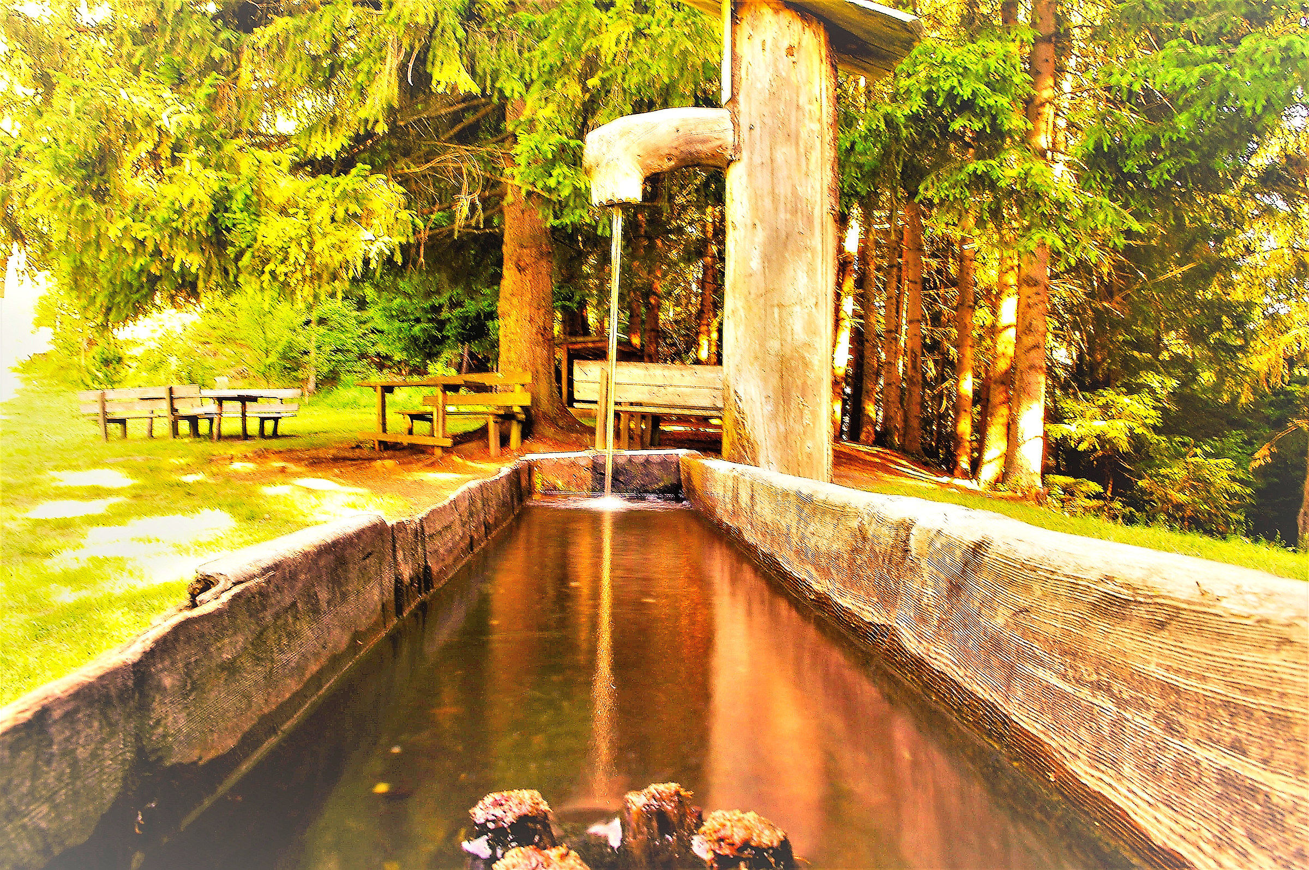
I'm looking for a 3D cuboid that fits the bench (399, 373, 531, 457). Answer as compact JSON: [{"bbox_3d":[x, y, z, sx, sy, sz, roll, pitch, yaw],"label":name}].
[{"bbox_3d":[-2.100,-0.250,10.820,1.630,0.870,0.570,1,1,33],"label":"bench"}]

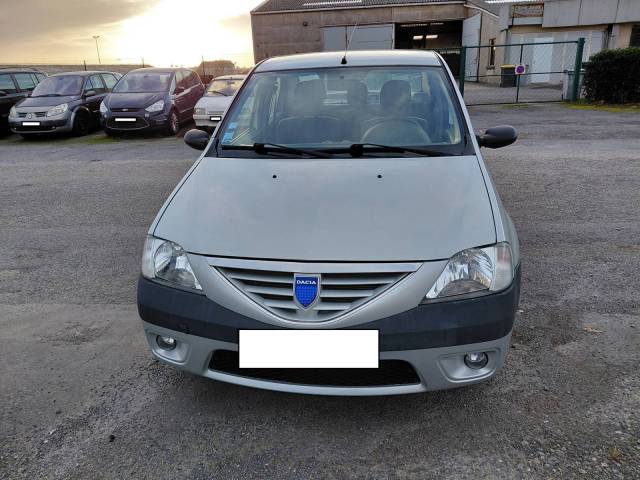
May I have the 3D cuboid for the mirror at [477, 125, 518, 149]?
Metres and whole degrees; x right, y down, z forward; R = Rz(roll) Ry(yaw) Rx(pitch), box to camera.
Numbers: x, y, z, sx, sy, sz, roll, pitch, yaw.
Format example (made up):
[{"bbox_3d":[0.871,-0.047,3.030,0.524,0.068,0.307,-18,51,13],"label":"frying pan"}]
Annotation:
[{"bbox_3d":[1.035,-0.603,2.697,0.215,0.135,0.140,1,20,8],"label":"mirror"}]

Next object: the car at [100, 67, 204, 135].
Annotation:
[{"bbox_3d":[-4.609,-4.005,13.104,1.904,1.658,4.768,-1,20,1],"label":"car"}]

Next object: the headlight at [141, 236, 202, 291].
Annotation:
[{"bbox_3d":[-0.627,0.088,1.973,0.380,0.195,0.320,1,20,8],"label":"headlight"}]

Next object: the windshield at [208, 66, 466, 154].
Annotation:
[{"bbox_3d":[0.121,-0.811,2.777,1.420,0.160,0.850,1,51,8],"label":"windshield"}]

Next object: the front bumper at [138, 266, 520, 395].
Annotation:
[{"bbox_3d":[-0.022,0.330,1.929,1.700,0.470,0.480,1,20,8],"label":"front bumper"}]

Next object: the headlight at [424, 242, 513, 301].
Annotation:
[{"bbox_3d":[0.581,0.113,1.802,0.380,0.195,0.320,1,20,8],"label":"headlight"}]

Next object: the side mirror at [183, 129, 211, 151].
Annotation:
[{"bbox_3d":[-0.767,-0.639,2.951,0.215,0.135,0.140,1,20,8],"label":"side mirror"}]

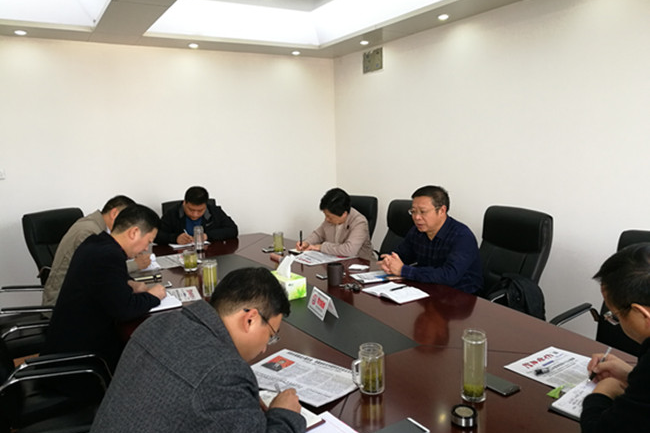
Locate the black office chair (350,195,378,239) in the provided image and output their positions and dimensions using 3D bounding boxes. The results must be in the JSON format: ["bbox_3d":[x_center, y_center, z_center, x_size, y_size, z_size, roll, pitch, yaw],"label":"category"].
[{"bbox_3d":[0.132,0.380,4.194,0.640,1.060,0.600,-7,9,-30],"label":"black office chair"}]

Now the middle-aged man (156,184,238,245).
[{"bbox_3d":[-1.044,0.340,4.303,0.680,1.190,0.780,-7,9,-32],"label":"middle-aged man"}]

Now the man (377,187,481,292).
[{"bbox_3d":[0.629,0.454,2.918,0.700,1.260,0.540,-5,9,-22],"label":"man"}]

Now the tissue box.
[{"bbox_3d":[-0.194,0.351,2.599,0.112,0.095,0.210,-7,10,-34],"label":"tissue box"}]

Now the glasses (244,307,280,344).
[{"bbox_3d":[-0.215,0.309,1.507,0.145,0.045,0.140,39,-10,-24],"label":"glasses"}]

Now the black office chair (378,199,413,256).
[{"bbox_3d":[0.443,0.432,3.771,0.640,1.070,0.600,-6,9,-27],"label":"black office chair"}]

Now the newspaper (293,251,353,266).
[{"bbox_3d":[0.004,0.268,3.388,0.380,0.010,0.280,-7,9,-30],"label":"newspaper"}]

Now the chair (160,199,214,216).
[{"bbox_3d":[-1.008,0.412,4.162,0.600,1.070,0.640,-6,9,-30],"label":"chair"}]

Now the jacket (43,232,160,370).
[{"bbox_3d":[-1.075,0.375,2.447,0.560,0.600,0.500,-7,9,-33],"label":"jacket"}]

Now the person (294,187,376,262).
[{"bbox_3d":[0.073,0.378,3.818,0.700,1.170,0.520,-7,9,-30],"label":"person"}]

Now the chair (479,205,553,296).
[{"bbox_3d":[0.988,0.500,3.206,0.640,1.070,0.600,-5,9,-24],"label":"chair"}]

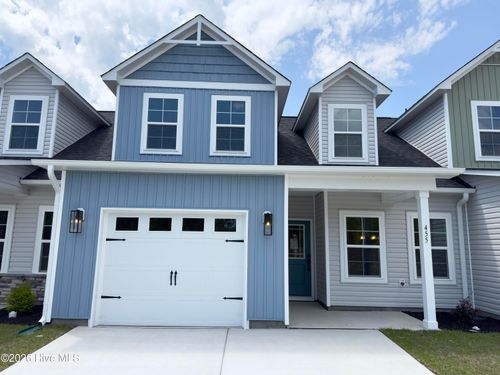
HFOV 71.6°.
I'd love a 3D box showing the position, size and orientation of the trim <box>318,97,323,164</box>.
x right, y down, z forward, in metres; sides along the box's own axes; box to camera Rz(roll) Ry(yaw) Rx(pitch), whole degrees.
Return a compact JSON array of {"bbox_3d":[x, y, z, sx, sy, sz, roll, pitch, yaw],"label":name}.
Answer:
[{"bbox_3d":[1.947,-1.572,9.596,0.073,1.922,0.080,1,-9,-2],"label":"trim"}]

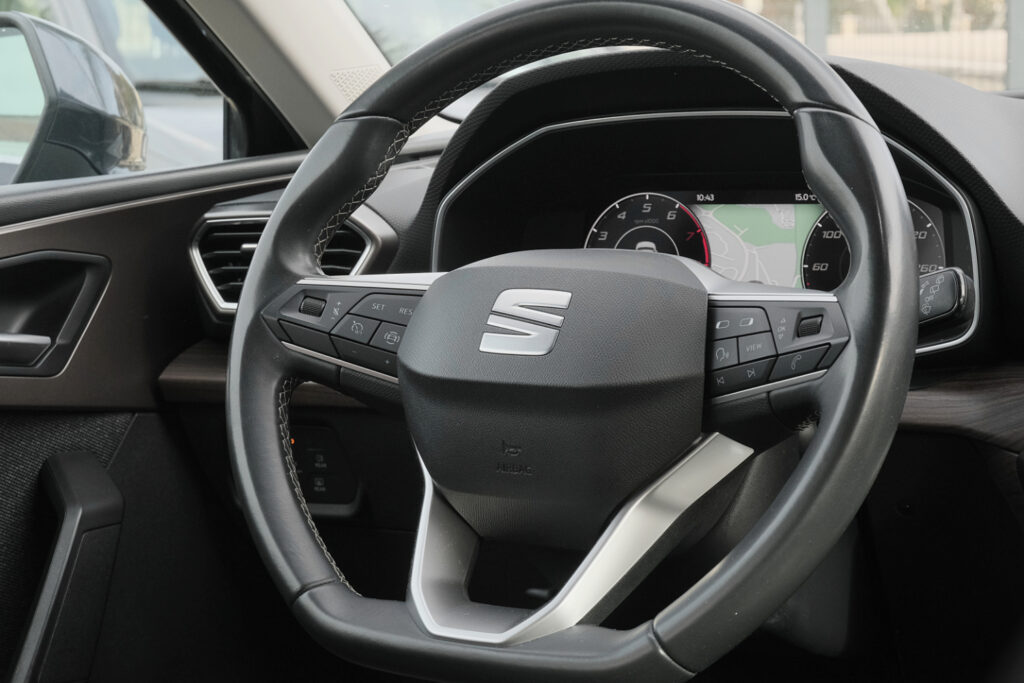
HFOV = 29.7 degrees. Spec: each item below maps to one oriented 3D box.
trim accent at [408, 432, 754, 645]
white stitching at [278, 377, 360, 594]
[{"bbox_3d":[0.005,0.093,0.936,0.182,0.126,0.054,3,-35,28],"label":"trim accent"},{"bbox_3d":[-0.098,0.074,0.985,0.028,0.133,0.014,-31,-30,14],"label":"white stitching"}]

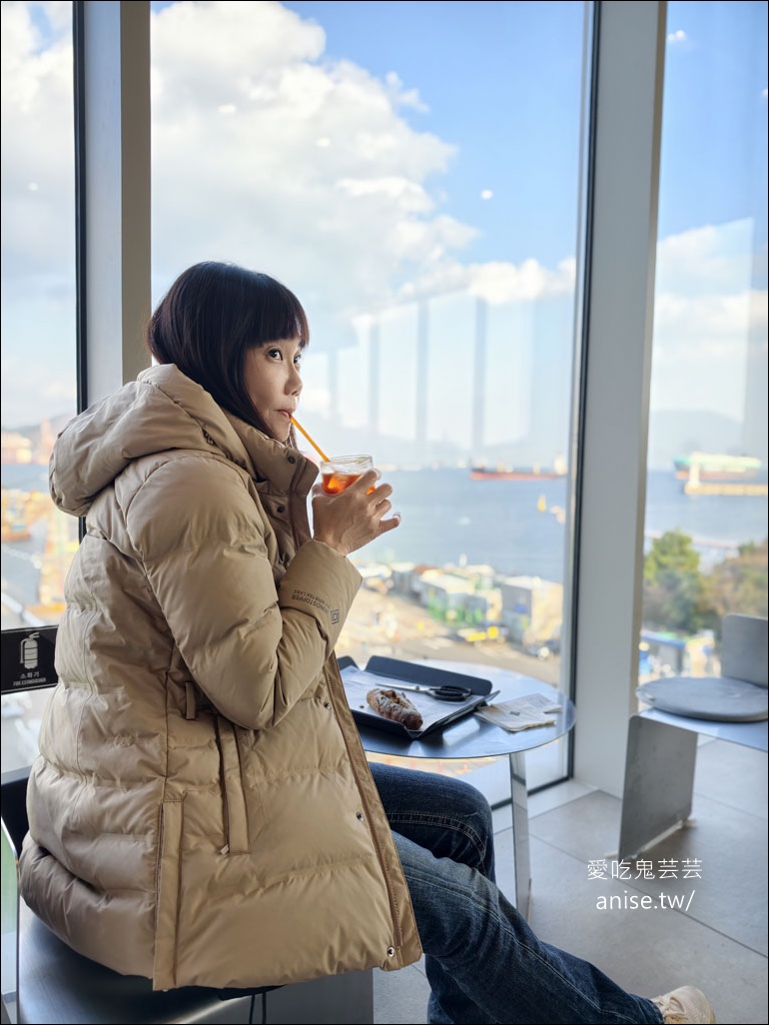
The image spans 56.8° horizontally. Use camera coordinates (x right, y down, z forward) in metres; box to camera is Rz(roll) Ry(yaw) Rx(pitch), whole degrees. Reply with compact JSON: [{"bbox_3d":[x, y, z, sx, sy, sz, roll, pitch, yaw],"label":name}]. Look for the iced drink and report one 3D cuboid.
[{"bbox_3d":[-0.048,-0.028,0.955,0.073,0.095,0.073,-5,3,0],"label":"iced drink"}]

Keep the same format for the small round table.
[{"bbox_3d":[0.086,0.643,1.540,0.624,0.490,0.624,1,4,0],"label":"small round table"}]

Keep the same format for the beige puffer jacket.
[{"bbox_3d":[-0.257,0.168,0.967,0.475,0.745,0.490,-1,4,-27],"label":"beige puffer jacket"}]

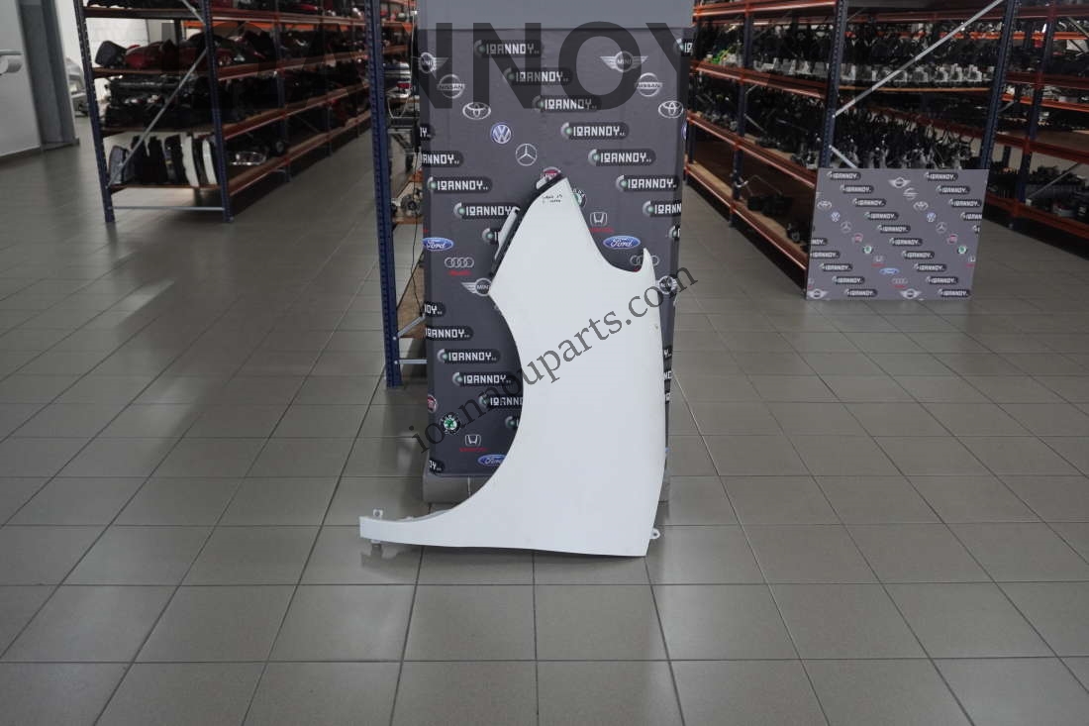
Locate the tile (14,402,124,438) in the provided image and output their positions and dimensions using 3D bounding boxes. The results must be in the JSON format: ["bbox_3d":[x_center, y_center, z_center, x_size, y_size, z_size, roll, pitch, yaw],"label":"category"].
[{"bbox_3d":[-1.701,0.209,3.269,0.298,0.010,0.298,0,20,-2],"label":"tile"}]

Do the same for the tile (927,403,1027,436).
[{"bbox_3d":[1.597,0.215,3.359,0.298,0.010,0.298,0,20,-2],"label":"tile"}]

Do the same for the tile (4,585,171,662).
[{"bbox_3d":[-1.078,0.626,2.168,0.300,0.010,0.300,0,20,-2],"label":"tile"}]

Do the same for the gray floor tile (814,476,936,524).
[{"bbox_3d":[1.027,0.426,2.816,0.301,0.010,0.301,0,20,-2],"label":"gray floor tile"}]

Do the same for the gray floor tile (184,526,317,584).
[{"bbox_3d":[-0.781,0.522,2.455,0.300,0.010,0.300,0,20,-2],"label":"gray floor tile"}]

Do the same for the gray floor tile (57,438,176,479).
[{"bbox_3d":[-1.394,0.313,2.996,0.298,0.010,0.298,0,20,-2],"label":"gray floor tile"}]

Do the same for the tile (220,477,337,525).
[{"bbox_3d":[-0.787,0.417,2.730,0.298,0.010,0.298,0,20,-2],"label":"tile"}]

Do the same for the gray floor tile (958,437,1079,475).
[{"bbox_3d":[1.610,0.317,3.089,0.300,0.010,0.300,0,20,-2],"label":"gray floor tile"}]

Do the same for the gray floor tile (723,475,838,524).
[{"bbox_3d":[0.715,0.420,2.780,0.300,0.010,0.300,0,20,-2],"label":"gray floor tile"}]

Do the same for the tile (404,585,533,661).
[{"bbox_3d":[-0.173,0.627,2.194,0.300,0.010,0.300,0,20,-2],"label":"tile"}]

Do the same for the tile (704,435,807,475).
[{"bbox_3d":[0.715,0.321,3.093,0.301,0.010,0.301,0,20,-2],"label":"tile"}]

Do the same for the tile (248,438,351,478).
[{"bbox_3d":[-0.797,0.314,3.020,0.300,0.010,0.300,0,20,-2],"label":"tile"}]

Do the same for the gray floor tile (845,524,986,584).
[{"bbox_3d":[1.034,0.530,2.531,0.301,0.010,0.301,0,20,-2],"label":"gray floor tile"}]

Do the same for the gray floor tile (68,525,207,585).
[{"bbox_3d":[-1.086,0.523,2.451,0.300,0.010,0.300,0,20,-2],"label":"gray floor tile"}]

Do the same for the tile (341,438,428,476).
[{"bbox_3d":[-0.500,0.316,3.035,0.300,0.010,0.300,0,20,-2],"label":"tile"}]

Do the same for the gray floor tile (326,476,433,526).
[{"bbox_3d":[-0.487,0.417,2.739,0.298,0.010,0.298,0,20,-2],"label":"gray floor tile"}]

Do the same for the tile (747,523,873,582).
[{"bbox_3d":[0.725,0.525,2.504,0.300,0.010,0.300,0,20,-2],"label":"tile"}]

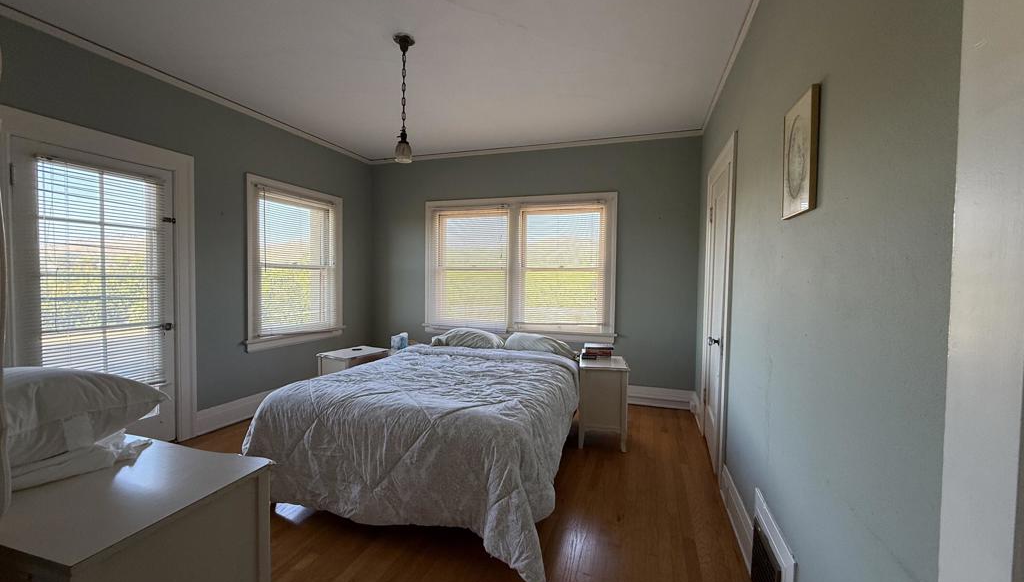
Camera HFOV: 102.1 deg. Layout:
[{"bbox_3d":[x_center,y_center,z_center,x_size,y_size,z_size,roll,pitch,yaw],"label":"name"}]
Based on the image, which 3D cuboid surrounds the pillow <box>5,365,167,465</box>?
[{"bbox_3d":[-1.385,0.313,1.179,0.620,0.210,0.470,2,3,35],"label":"pillow"}]

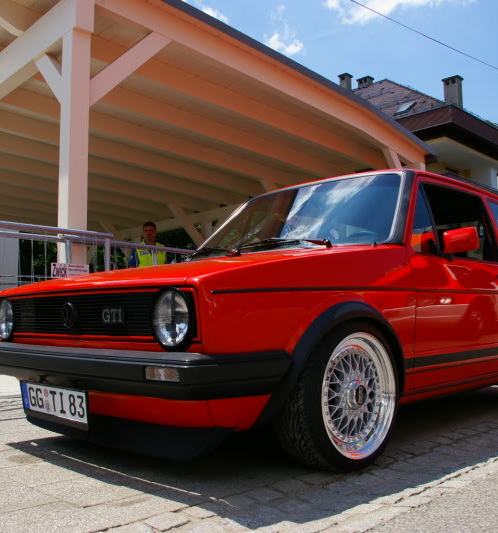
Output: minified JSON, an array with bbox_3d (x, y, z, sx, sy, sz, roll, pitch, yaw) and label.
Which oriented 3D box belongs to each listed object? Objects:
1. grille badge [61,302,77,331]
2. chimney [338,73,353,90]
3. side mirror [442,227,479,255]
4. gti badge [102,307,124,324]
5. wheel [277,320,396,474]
[{"bbox_3d":[-0.665,0.183,2.224,0.095,0.095,0.018,-5,-7,44],"label":"grille badge"},{"bbox_3d":[6.041,-11.325,37.243,0.650,1.400,0.700,-5,-7,44],"label":"chimney"},{"bbox_3d":[0.943,-0.112,2.665,0.165,0.105,0.085,-4,-6,38],"label":"side mirror"},{"bbox_3d":[-0.459,0.165,2.028,0.125,0.053,0.014,-5,-7,44],"label":"gti badge"},{"bbox_3d":[0.337,0.460,2.203,0.200,0.560,0.560,-5,-7,44],"label":"wheel"}]

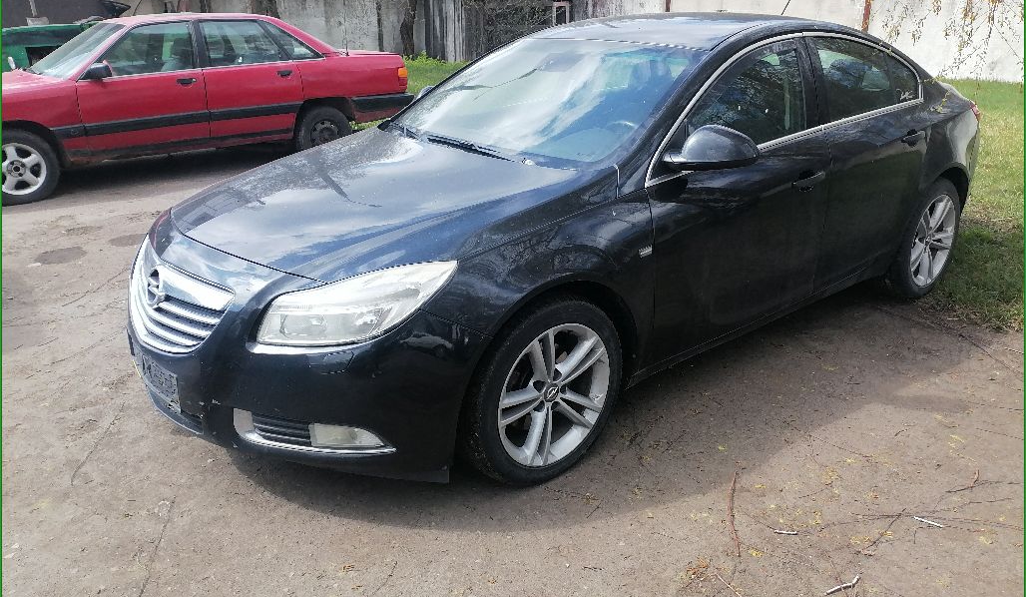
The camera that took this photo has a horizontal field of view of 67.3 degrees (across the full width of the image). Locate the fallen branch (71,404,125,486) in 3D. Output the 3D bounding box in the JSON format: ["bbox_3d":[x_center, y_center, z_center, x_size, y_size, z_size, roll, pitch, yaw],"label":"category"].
[{"bbox_3d":[-1.551,0.535,2.896,0.027,0.012,0.595,-3,21,-8],"label":"fallen branch"}]

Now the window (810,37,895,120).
[{"bbox_3d":[1.603,-1.035,3.560,0.700,0.359,0.051,-16,4,-36],"label":"window"}]

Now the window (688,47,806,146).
[{"bbox_3d":[0.936,-0.798,3.082,0.910,0.459,0.050,-17,0,-35],"label":"window"}]

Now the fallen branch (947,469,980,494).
[{"bbox_3d":[1.542,0.624,2.612,0.225,0.016,0.041,-15,24,-33],"label":"fallen branch"}]

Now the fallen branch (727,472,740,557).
[{"bbox_3d":[0.719,0.686,2.504,0.037,0.016,0.472,4,21,14],"label":"fallen branch"}]

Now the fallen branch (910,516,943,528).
[{"bbox_3d":[1.307,0.702,2.422,0.094,0.012,0.011,15,25,38],"label":"fallen branch"}]

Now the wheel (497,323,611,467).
[{"bbox_3d":[0.093,0.308,2.650,0.505,0.505,0.200,-17,25,-36],"label":"wheel"}]

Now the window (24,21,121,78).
[{"bbox_3d":[-3.832,-2.167,6.675,1.420,0.085,0.799,23,66,45],"label":"window"}]

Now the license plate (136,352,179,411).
[{"bbox_3d":[-1.214,0.228,2.570,0.040,0.120,0.520,-16,26,-36],"label":"license plate"}]

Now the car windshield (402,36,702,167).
[{"bbox_3d":[0.091,-0.898,3.288,0.915,0.097,1.440,-42,39,-22],"label":"car windshield"}]

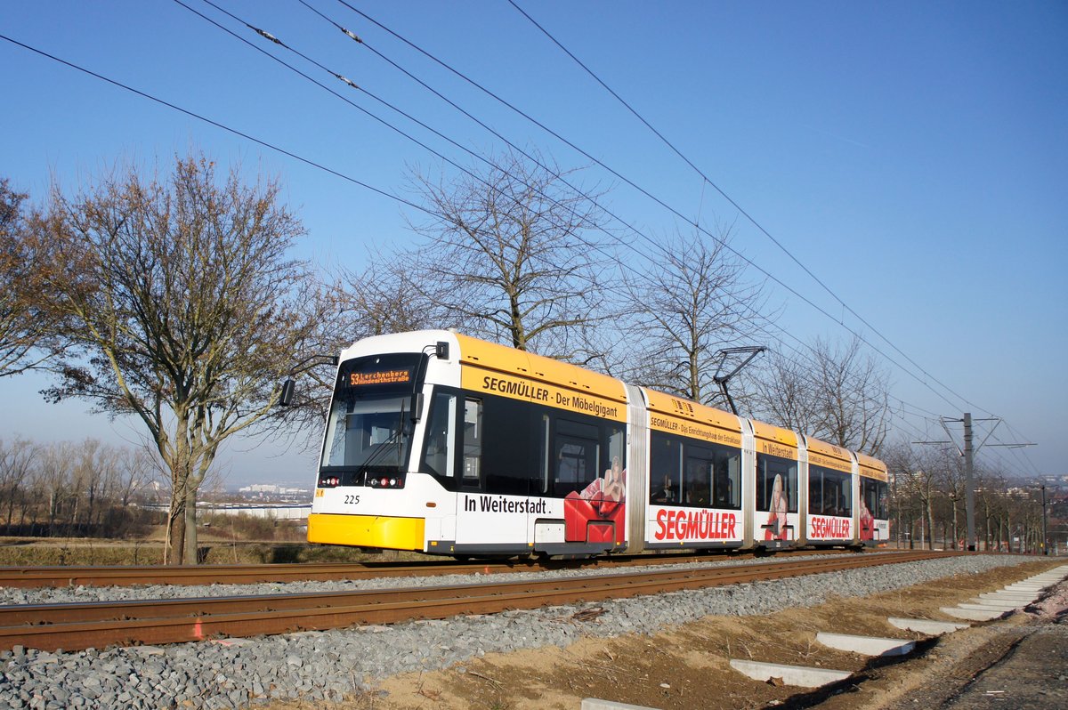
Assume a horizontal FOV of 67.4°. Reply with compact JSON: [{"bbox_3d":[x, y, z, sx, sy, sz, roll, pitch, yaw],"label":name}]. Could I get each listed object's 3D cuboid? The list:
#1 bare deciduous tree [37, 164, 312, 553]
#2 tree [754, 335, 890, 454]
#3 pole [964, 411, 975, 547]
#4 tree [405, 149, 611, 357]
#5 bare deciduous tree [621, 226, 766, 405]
[{"bbox_3d":[-6.694,-0.020,14.640,5.360,7.590,5.200,2,-9,0],"label":"bare deciduous tree"},{"bbox_3d":[15.694,4.401,43.390,7.520,10.850,6.390,2,-9,0],"label":"tree"},{"bbox_3d":[23.175,6.718,42.565,0.380,7.240,0.380,-5,-10,35],"label":"pole"},{"bbox_3d":[-0.797,-0.261,21.880,5.740,11.200,5.570,2,-9,0],"label":"tree"},{"bbox_3d":[5.737,1.060,28.685,5.240,11.550,5.240,2,-9,0],"label":"bare deciduous tree"}]

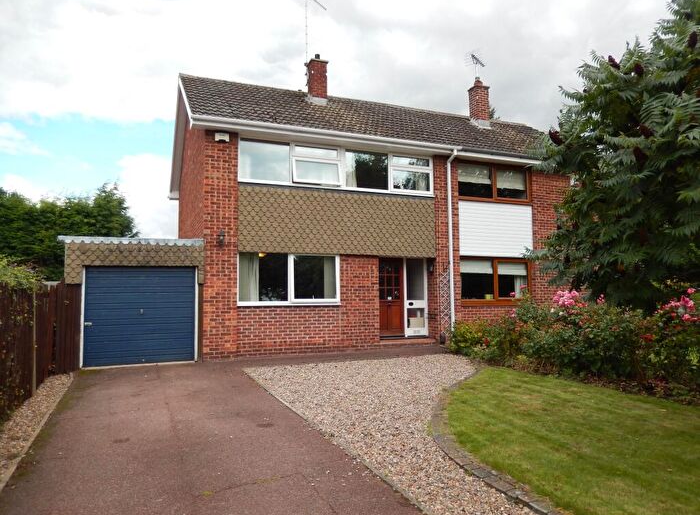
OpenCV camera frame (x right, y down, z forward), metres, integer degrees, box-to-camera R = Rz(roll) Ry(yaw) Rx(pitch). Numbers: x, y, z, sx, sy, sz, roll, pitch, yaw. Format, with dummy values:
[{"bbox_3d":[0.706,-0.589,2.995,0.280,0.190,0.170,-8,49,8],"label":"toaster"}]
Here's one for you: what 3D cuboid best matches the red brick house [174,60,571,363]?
[{"bbox_3d":[0.832,-1.926,16.318,12.100,8.800,8.300,1,-5,-22],"label":"red brick house"}]

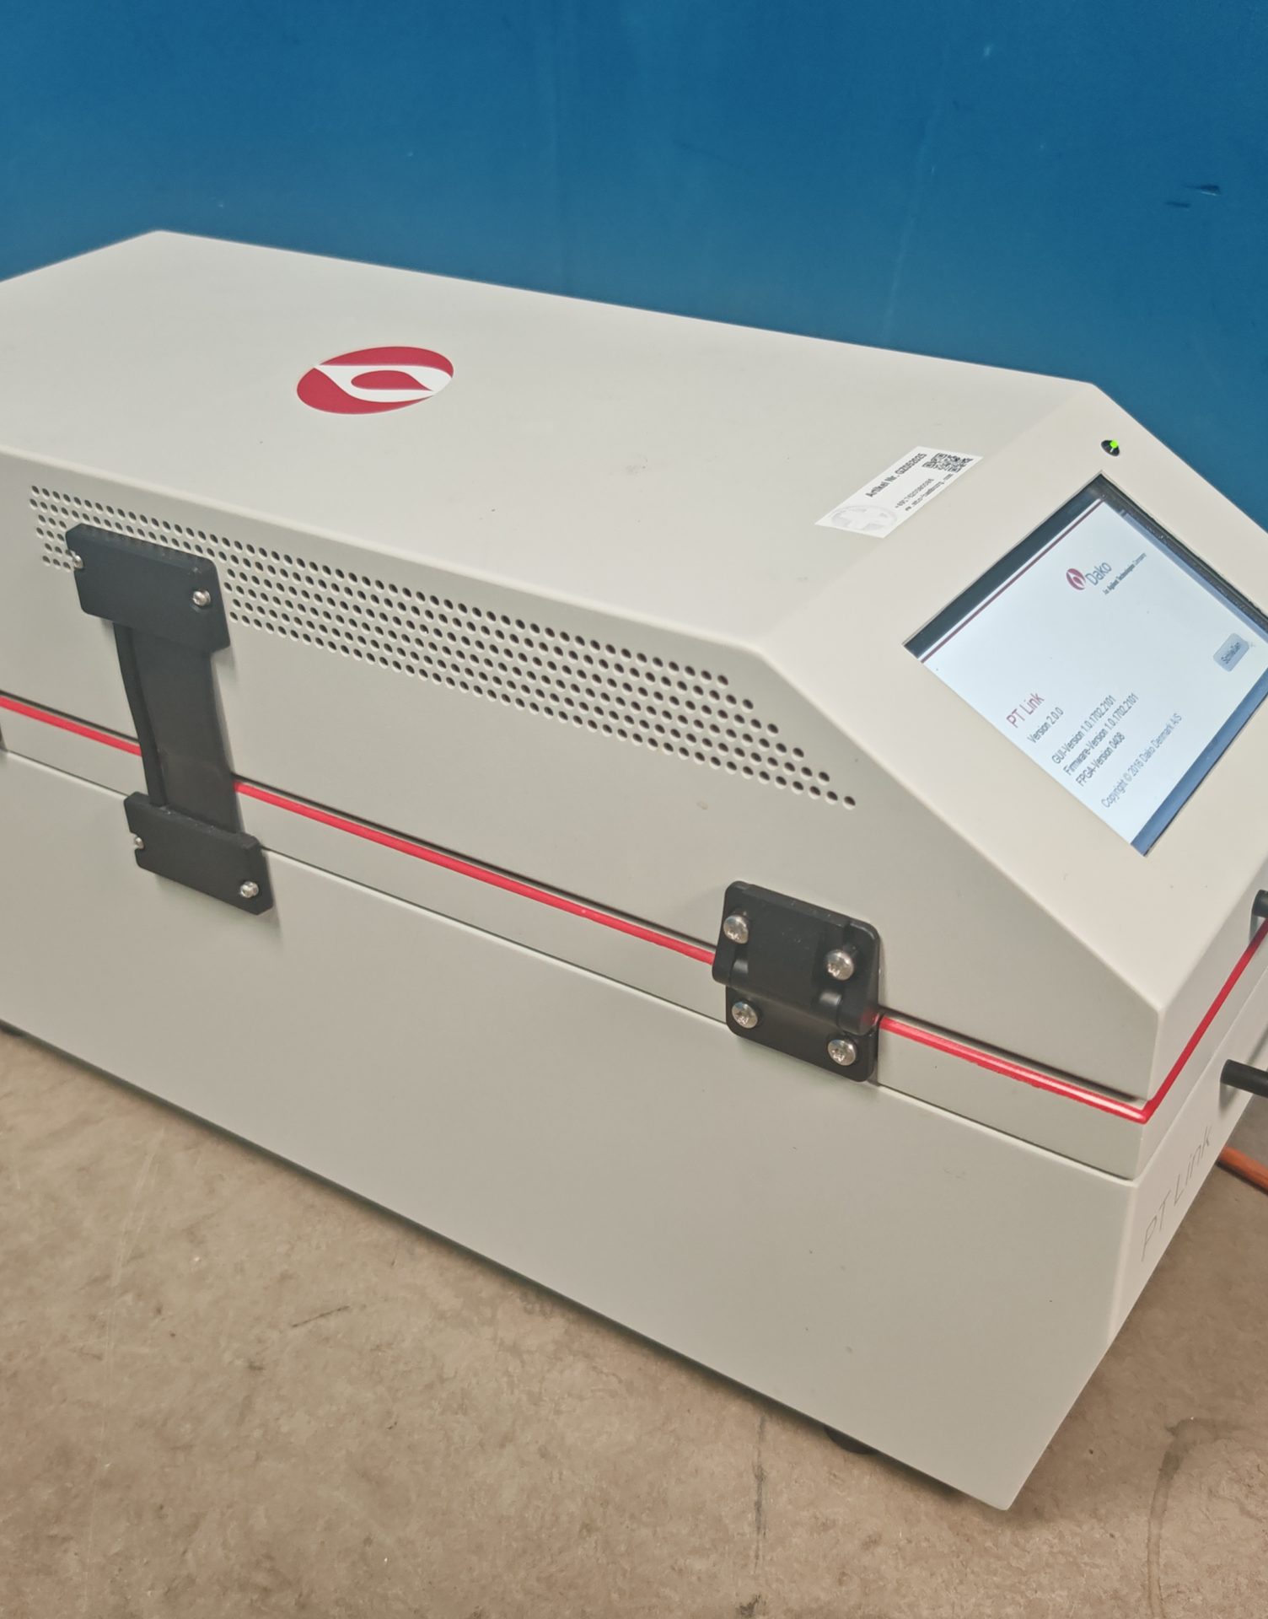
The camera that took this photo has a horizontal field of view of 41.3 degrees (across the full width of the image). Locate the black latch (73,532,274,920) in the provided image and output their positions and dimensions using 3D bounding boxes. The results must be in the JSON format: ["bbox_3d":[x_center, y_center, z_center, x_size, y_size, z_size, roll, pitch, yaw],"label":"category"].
[{"bbox_3d":[-0.184,-0.032,0.671,0.072,0.154,0.011,18,37,29],"label":"black latch"}]

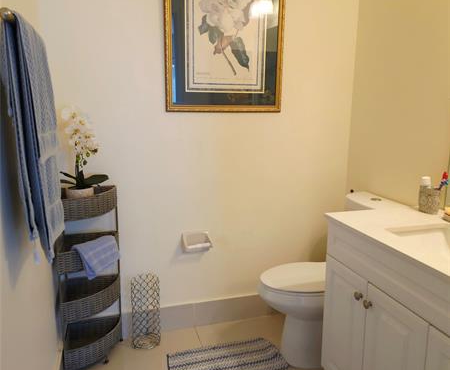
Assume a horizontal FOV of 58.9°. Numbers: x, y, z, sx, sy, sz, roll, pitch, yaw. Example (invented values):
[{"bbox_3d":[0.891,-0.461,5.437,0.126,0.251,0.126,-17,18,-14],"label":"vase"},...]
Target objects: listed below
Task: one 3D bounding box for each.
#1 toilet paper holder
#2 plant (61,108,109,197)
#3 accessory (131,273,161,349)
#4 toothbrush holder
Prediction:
[{"bbox_3d":[-0.158,0.322,2.272,0.157,0.089,0.076,-3,11,-16],"label":"toilet paper holder"},{"bbox_3d":[-0.679,-0.112,1.897,0.236,0.503,0.210,-3,11,-16],"label":"plant"},{"bbox_3d":[-0.443,0.691,2.219,0.144,0.410,0.141,-3,11,-16],"label":"accessory"},{"bbox_3d":[0.925,0.068,1.780,0.081,0.118,0.081,-3,11,-16],"label":"toothbrush holder"}]

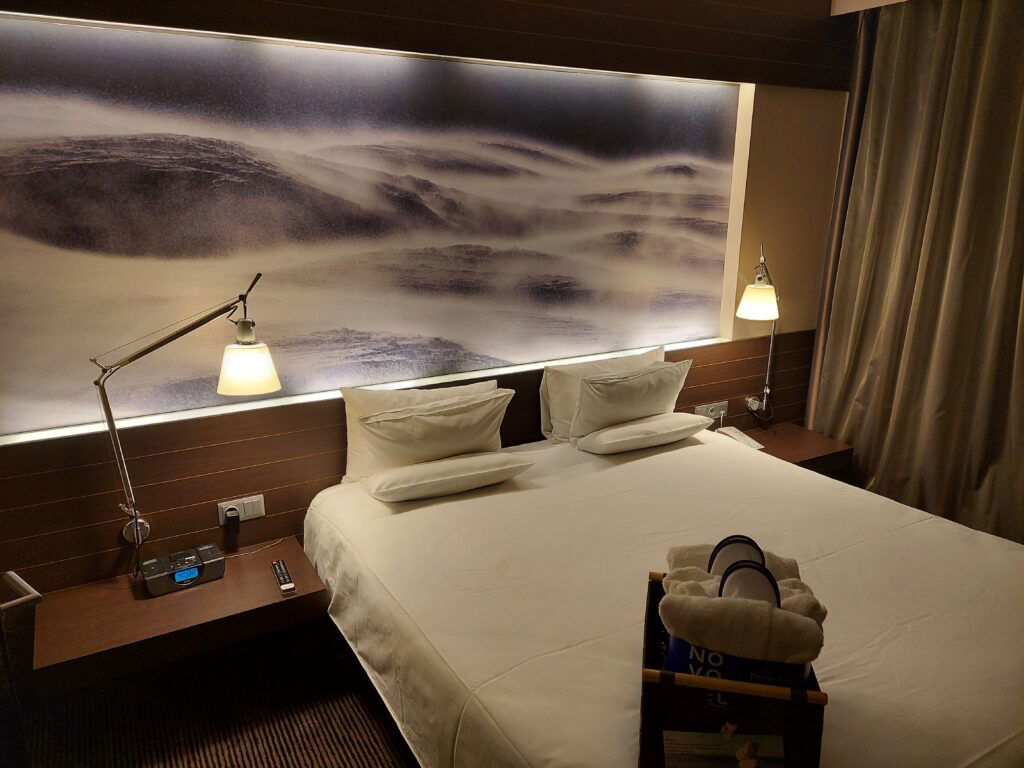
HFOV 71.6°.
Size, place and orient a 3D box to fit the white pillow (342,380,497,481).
[{"bbox_3d":[-0.331,0.172,2.719,0.630,0.350,0.130,-9,14,-28],"label":"white pillow"}]

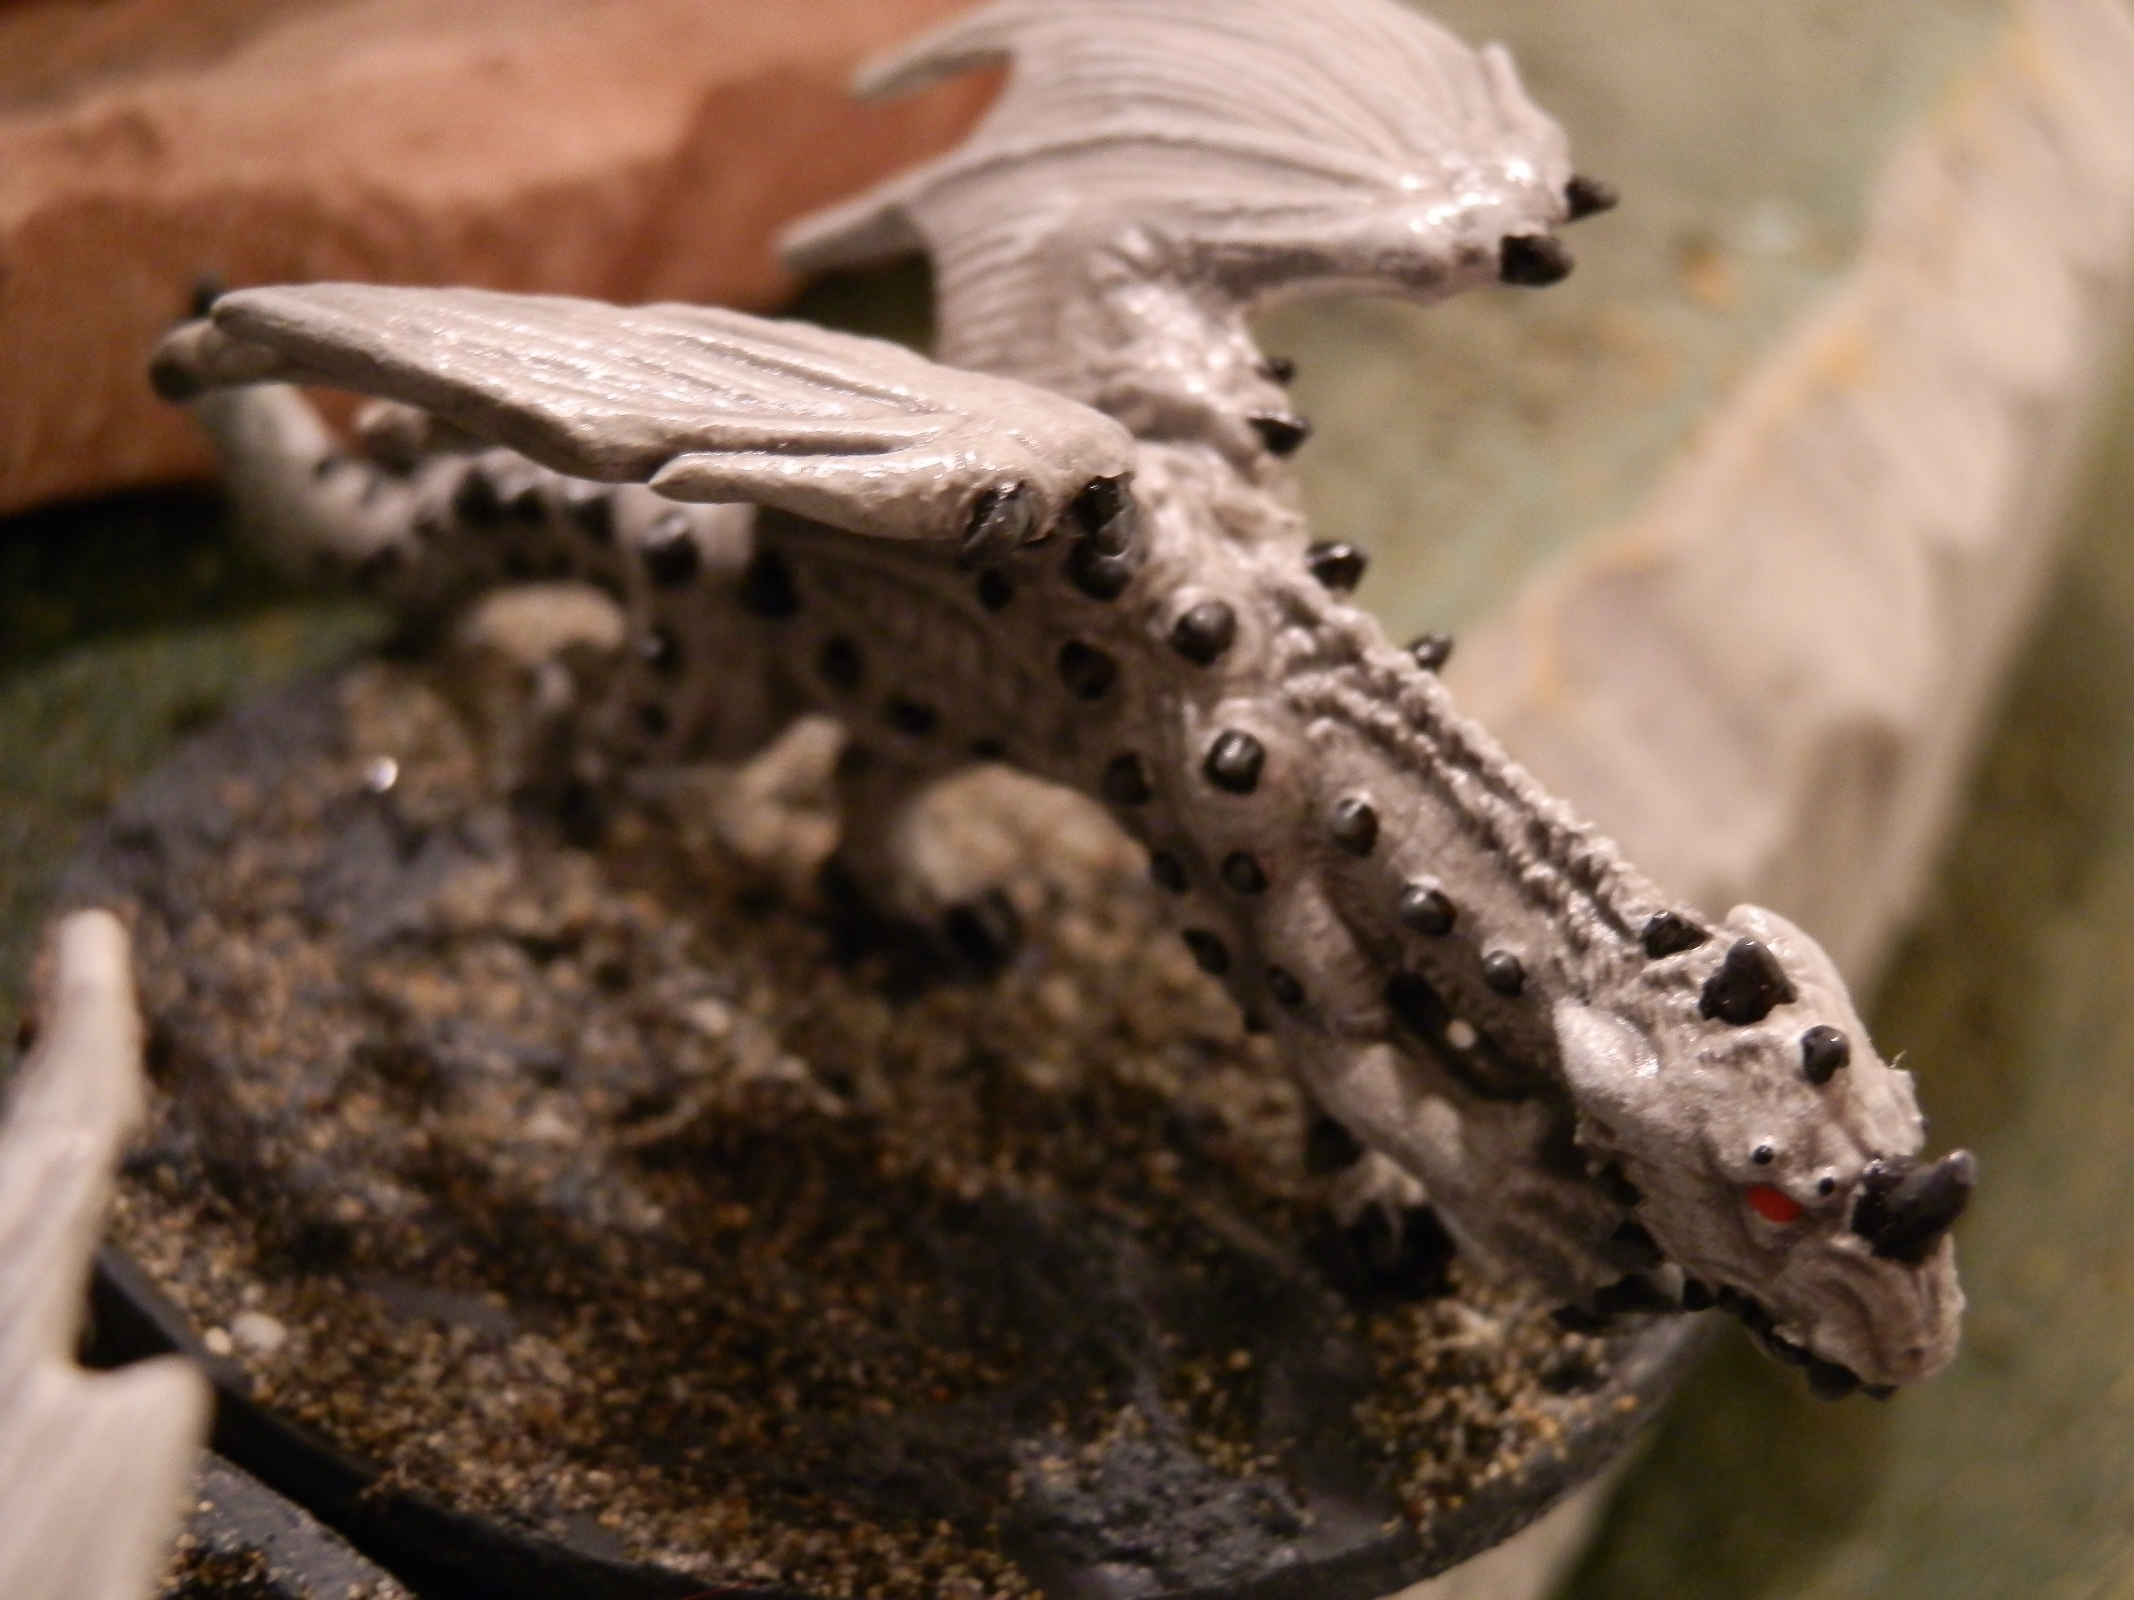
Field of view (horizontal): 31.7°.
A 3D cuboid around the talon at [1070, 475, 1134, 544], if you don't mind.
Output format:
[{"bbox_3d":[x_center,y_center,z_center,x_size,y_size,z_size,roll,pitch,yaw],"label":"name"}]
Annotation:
[{"bbox_3d":[0.001,-0.008,0.104,0.002,0.002,0.002,4,22,11],"label":"talon"}]

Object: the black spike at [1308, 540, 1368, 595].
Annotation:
[{"bbox_3d":[0.008,-0.007,0.112,0.002,0.002,0.002,-13,-6,27],"label":"black spike"}]

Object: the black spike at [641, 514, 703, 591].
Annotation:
[{"bbox_3d":[-0.016,-0.010,0.148,0.002,0.003,0.002,27,70,29],"label":"black spike"}]

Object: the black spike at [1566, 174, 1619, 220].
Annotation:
[{"bbox_3d":[0.016,-0.018,0.115,0.002,0.001,0.001,12,34,15],"label":"black spike"}]

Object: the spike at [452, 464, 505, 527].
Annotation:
[{"bbox_3d":[-0.025,-0.013,0.158,0.002,0.003,0.002,27,61,29],"label":"spike"}]

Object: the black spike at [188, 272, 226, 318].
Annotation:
[{"bbox_3d":[-0.029,-0.017,0.128,0.001,0.002,0.001,0,18,0],"label":"black spike"}]

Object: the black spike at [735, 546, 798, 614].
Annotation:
[{"bbox_3d":[-0.012,-0.008,0.144,0.002,0.003,0.002,27,61,29],"label":"black spike"}]

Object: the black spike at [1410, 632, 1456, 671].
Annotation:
[{"bbox_3d":[0.012,-0.005,0.129,0.002,0.001,0.001,-43,41,6],"label":"black spike"}]

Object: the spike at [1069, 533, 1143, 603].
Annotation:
[{"bbox_3d":[0.001,-0.008,0.131,0.002,0.002,0.002,27,1,29],"label":"spike"}]

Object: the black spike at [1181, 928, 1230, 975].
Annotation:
[{"bbox_3d":[0.004,0.005,0.111,0.001,0.001,0.001,19,40,24],"label":"black spike"}]

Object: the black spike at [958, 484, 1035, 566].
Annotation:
[{"bbox_3d":[-0.002,-0.007,0.102,0.002,0.002,0.003,24,56,25],"label":"black spike"}]

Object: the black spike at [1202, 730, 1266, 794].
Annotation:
[{"bbox_3d":[0.006,-0.001,0.129,0.002,0.002,0.002,27,1,29],"label":"black spike"}]

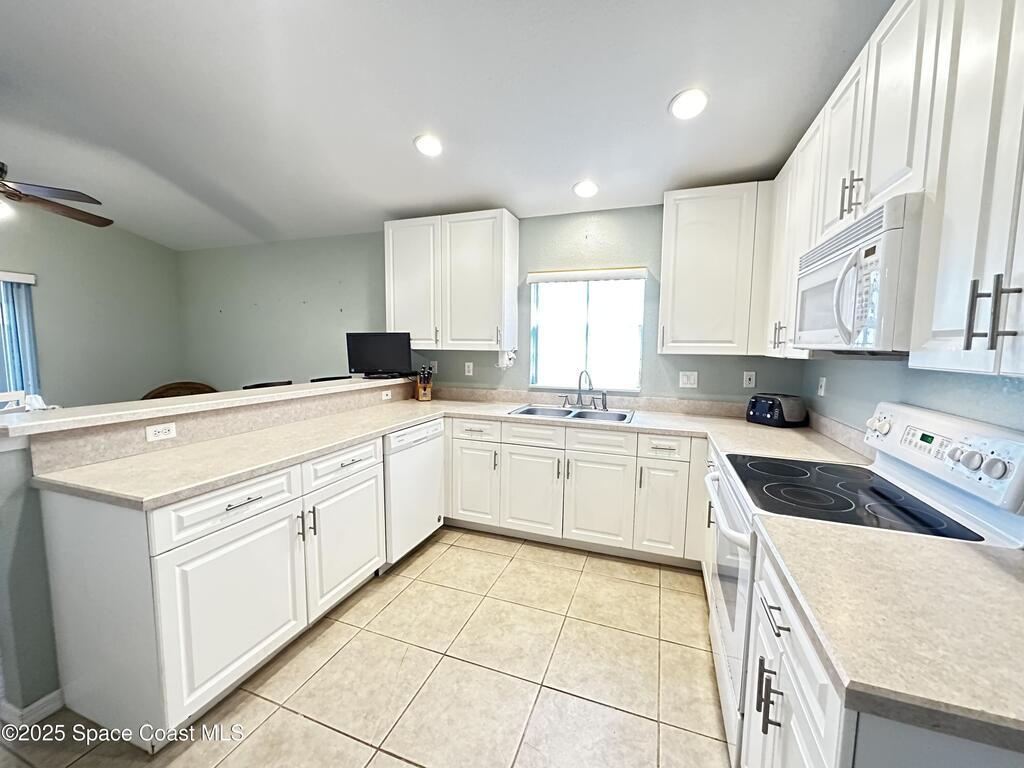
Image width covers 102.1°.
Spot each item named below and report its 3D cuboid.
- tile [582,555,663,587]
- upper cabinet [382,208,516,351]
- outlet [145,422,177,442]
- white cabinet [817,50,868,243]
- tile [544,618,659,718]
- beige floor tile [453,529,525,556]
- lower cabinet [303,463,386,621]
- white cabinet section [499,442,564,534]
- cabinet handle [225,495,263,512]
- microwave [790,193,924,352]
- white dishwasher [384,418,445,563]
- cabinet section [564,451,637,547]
[{"bbox_3d":[0.709,1.191,2.653,0.465,0.015,0.260,3,6,20],"label":"tile"},{"bbox_3d":[-0.505,-0.812,3.449,1.065,1.050,0.330,3,6,20],"label":"upper cabinet"},{"bbox_3d":[-1.586,0.220,1.876,0.010,0.070,0.114,3,6,20],"label":"outlet"},{"bbox_3d":[1.384,-0.851,1.511,0.320,0.565,0.395,3,6,20],"label":"white cabinet"},{"bbox_3d":[0.425,1.262,1.879,0.465,0.015,0.465,3,6,20],"label":"tile"},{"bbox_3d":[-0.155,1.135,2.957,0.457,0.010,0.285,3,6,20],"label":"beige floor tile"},{"bbox_3d":[-1.111,0.781,2.265,0.560,0.640,0.580,3,6,20],"label":"lower cabinet"},{"bbox_3d":[0.224,0.707,3.102,0.455,0.611,0.520,3,6,20],"label":"white cabinet section"},{"bbox_3d":[-1.026,0.454,1.580,0.036,0.014,0.140,3,6,20],"label":"cabinet handle"},{"bbox_3d":[1.281,-0.316,1.388,0.385,0.405,0.765,3,6,20],"label":"microwave"},{"bbox_3d":[-0.882,0.673,2.815,0.600,0.805,0.610,3,6,20],"label":"white dishwasher"},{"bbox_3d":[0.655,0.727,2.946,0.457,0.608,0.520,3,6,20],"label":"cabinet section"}]

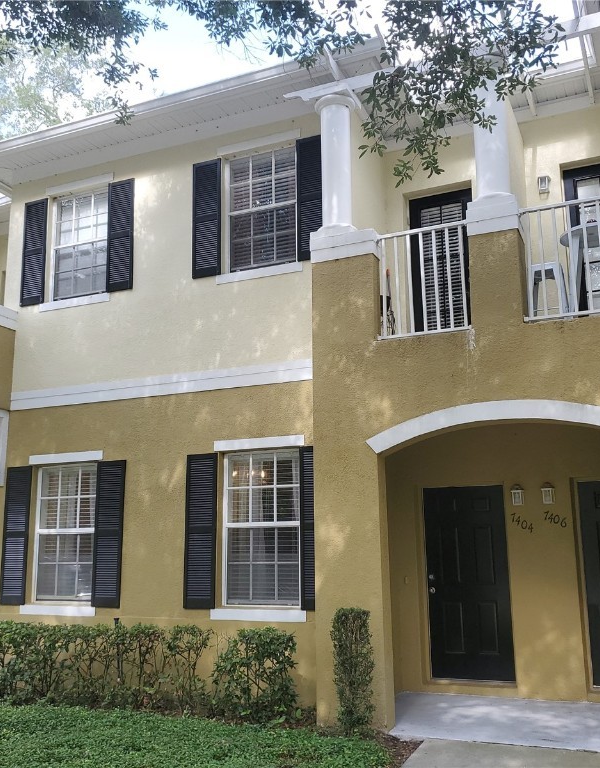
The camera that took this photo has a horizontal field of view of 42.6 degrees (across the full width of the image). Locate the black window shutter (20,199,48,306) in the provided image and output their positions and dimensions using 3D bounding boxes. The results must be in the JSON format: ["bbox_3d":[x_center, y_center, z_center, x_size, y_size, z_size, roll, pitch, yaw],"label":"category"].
[{"bbox_3d":[-3.449,-1.706,9.999,0.381,1.431,0.050,-6,-13,23],"label":"black window shutter"}]

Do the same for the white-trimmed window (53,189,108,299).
[{"bbox_3d":[-2.691,-1.739,9.621,0.940,1.385,0.080,-6,-12,23],"label":"white-trimmed window"}]

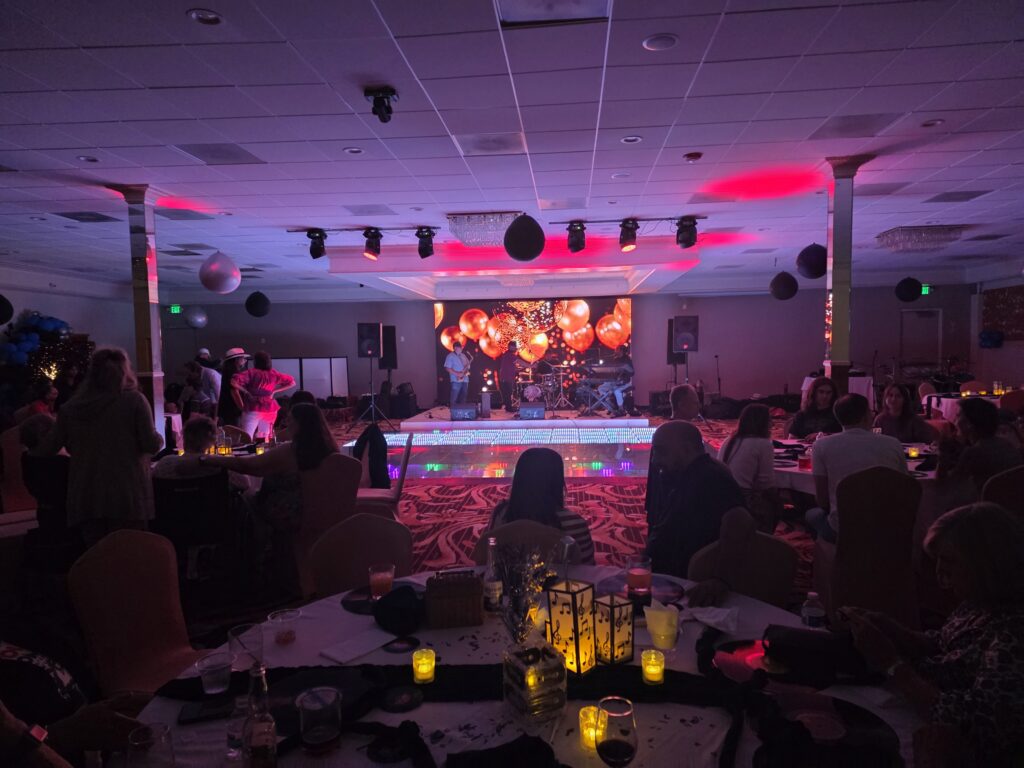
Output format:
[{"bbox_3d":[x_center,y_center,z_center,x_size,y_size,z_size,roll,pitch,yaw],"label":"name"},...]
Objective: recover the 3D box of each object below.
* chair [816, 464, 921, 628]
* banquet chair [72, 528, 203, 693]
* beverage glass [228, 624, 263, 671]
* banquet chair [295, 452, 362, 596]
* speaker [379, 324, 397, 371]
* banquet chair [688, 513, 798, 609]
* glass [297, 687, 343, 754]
[{"bbox_3d":[2.009,0.880,3.831,0.450,0.910,0.570,0,3,17],"label":"chair"},{"bbox_3d":[-1.228,1.010,2.417,0.570,0.910,0.450,1,3,36],"label":"banquet chair"},{"bbox_3d":[-0.715,0.710,1.834,0.090,0.097,0.090,-1,3,5],"label":"beverage glass"},{"bbox_3d":[-1.351,0.915,4.688,0.460,0.930,0.580,-3,3,-36],"label":"banquet chair"},{"bbox_3d":[-3.013,-0.878,16.600,0.420,1.030,0.420,-1,3,5],"label":"speaker"},{"bbox_3d":[0.763,0.983,2.695,0.470,0.920,0.550,-2,3,-20],"label":"banquet chair"},{"bbox_3d":[-0.406,0.716,1.444,0.094,0.100,0.094,-1,3,5],"label":"glass"}]

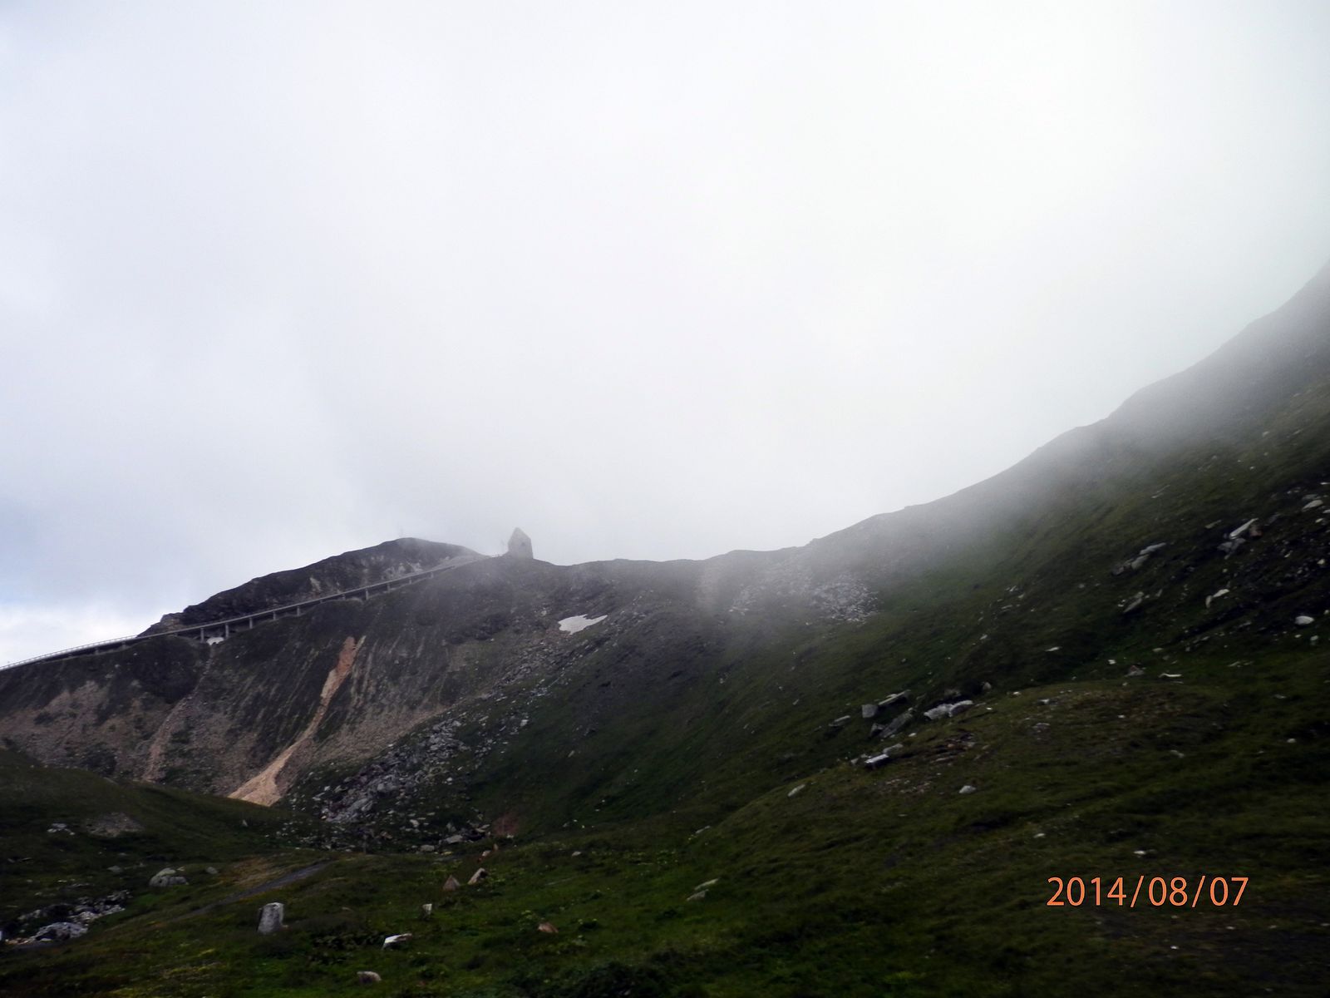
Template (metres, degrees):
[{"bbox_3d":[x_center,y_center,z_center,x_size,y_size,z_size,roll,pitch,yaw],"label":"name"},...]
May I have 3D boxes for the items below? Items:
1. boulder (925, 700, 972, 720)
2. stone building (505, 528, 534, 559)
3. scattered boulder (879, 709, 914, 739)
[{"bbox_3d":[18.901,14.055,64.000,3.100,1.050,1.800,-1,-3,16],"label":"boulder"},{"bbox_3d":[-54.210,16.746,360.000,8.200,11.400,8.200,-2,-9,-22],"label":"stone building"},{"bbox_3d":[15.886,15.422,66.000,2.250,1.750,1.700,-1,-3,13],"label":"scattered boulder"}]

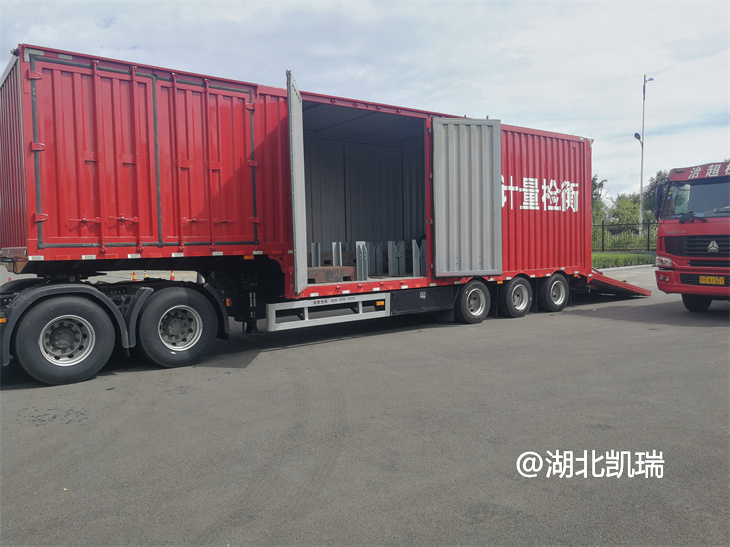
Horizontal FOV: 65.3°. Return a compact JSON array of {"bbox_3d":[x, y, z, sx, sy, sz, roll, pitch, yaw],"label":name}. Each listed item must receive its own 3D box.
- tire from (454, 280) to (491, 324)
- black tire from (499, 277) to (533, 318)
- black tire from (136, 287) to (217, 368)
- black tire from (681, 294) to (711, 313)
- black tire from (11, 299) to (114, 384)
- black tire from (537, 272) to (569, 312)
[{"bbox_3d":[2.133,0.566,11.214,0.852,0.852,0.250,-3,4,-37],"label":"tire"},{"bbox_3d":[3.212,0.504,12.031,0.852,0.852,0.250,-3,4,-37],"label":"black tire"},{"bbox_3d":[-2.511,0.732,7.664,1.059,1.059,0.290,-3,4,-37],"label":"black tire"},{"bbox_3d":[7.207,0.302,12.267,1.080,1.080,0.300,-3,4,-39],"label":"black tire"},{"bbox_3d":[-3.586,0.794,6.850,1.059,1.059,0.290,-3,4,-37],"label":"black tire"},{"bbox_3d":[4.283,0.442,12.843,0.852,0.852,0.250,-3,4,-37],"label":"black tire"}]

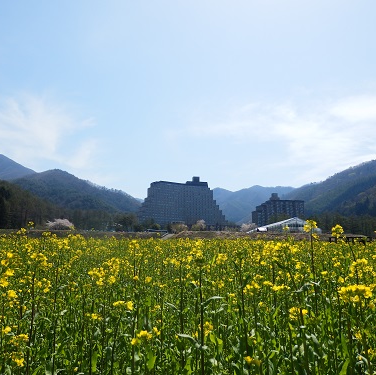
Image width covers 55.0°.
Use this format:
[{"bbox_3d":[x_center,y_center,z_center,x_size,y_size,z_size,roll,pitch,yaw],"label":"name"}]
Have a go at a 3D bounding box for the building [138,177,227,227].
[{"bbox_3d":[-4.500,20.200,430.000,108.000,61.000,24.000,5,-10,-28],"label":"building"}]

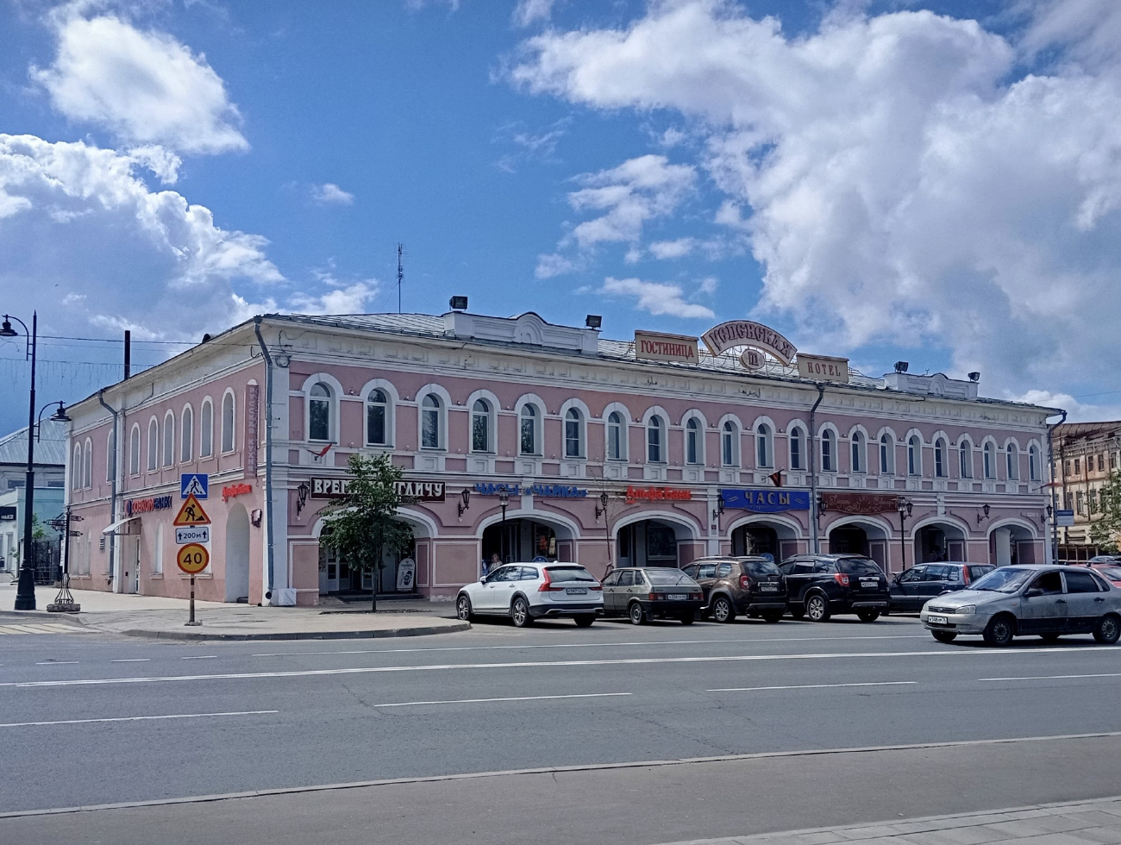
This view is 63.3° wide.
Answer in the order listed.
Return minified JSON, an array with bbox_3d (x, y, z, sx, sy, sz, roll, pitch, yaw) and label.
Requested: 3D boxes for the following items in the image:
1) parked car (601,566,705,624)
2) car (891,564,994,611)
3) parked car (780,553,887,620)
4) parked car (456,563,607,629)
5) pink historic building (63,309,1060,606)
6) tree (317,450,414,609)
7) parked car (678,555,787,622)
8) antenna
[{"bbox_3d":[2.258,4.677,24.595,1.660,1.400,4.020,3,-8,-22],"label":"parked car"},{"bbox_3d":[11.198,5.002,27.304,1.720,1.530,4.050,3,-9,-24],"label":"car"},{"bbox_3d":[7.177,4.723,26.218,1.860,1.730,4.650,4,-9,-26],"label":"parked car"},{"bbox_3d":[-0.922,4.457,23.805,1.920,1.540,4.930,5,-9,-33],"label":"parked car"},{"bbox_3d":[1.777,2.939,49.993,45.200,11.300,24.800,5,-9,-33],"label":"pink historic building"},{"bbox_3d":[-5.619,3.152,26.616,2.700,4.600,2.600,0,-8,0],"label":"tree"},{"bbox_3d":[4.377,4.628,25.414,1.830,1.680,4.320,4,-9,-28],"label":"parked car"},{"bbox_3d":[-6.973,-6.269,39.718,0.360,3.200,0.360,0,-8,0],"label":"antenna"}]

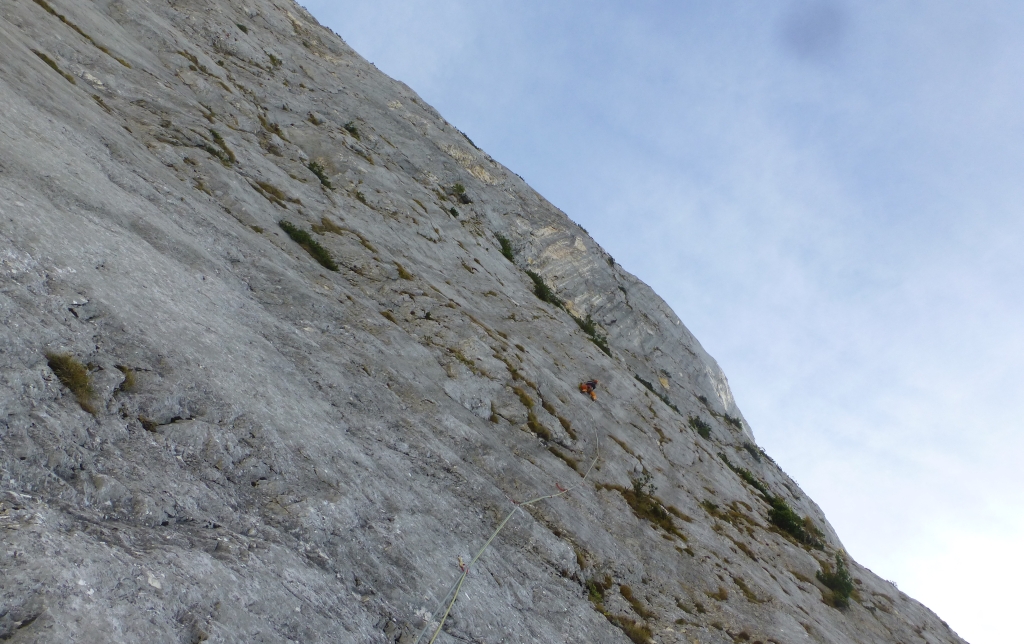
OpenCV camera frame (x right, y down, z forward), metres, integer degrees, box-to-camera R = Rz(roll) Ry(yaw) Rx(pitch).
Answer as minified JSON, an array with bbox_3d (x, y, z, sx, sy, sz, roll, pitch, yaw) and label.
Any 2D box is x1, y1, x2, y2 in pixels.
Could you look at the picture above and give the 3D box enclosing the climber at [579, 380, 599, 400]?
[{"bbox_3d":[4.447,3.915,41.000,0.850,1.500,0.700,31,-51,-26],"label":"climber"}]

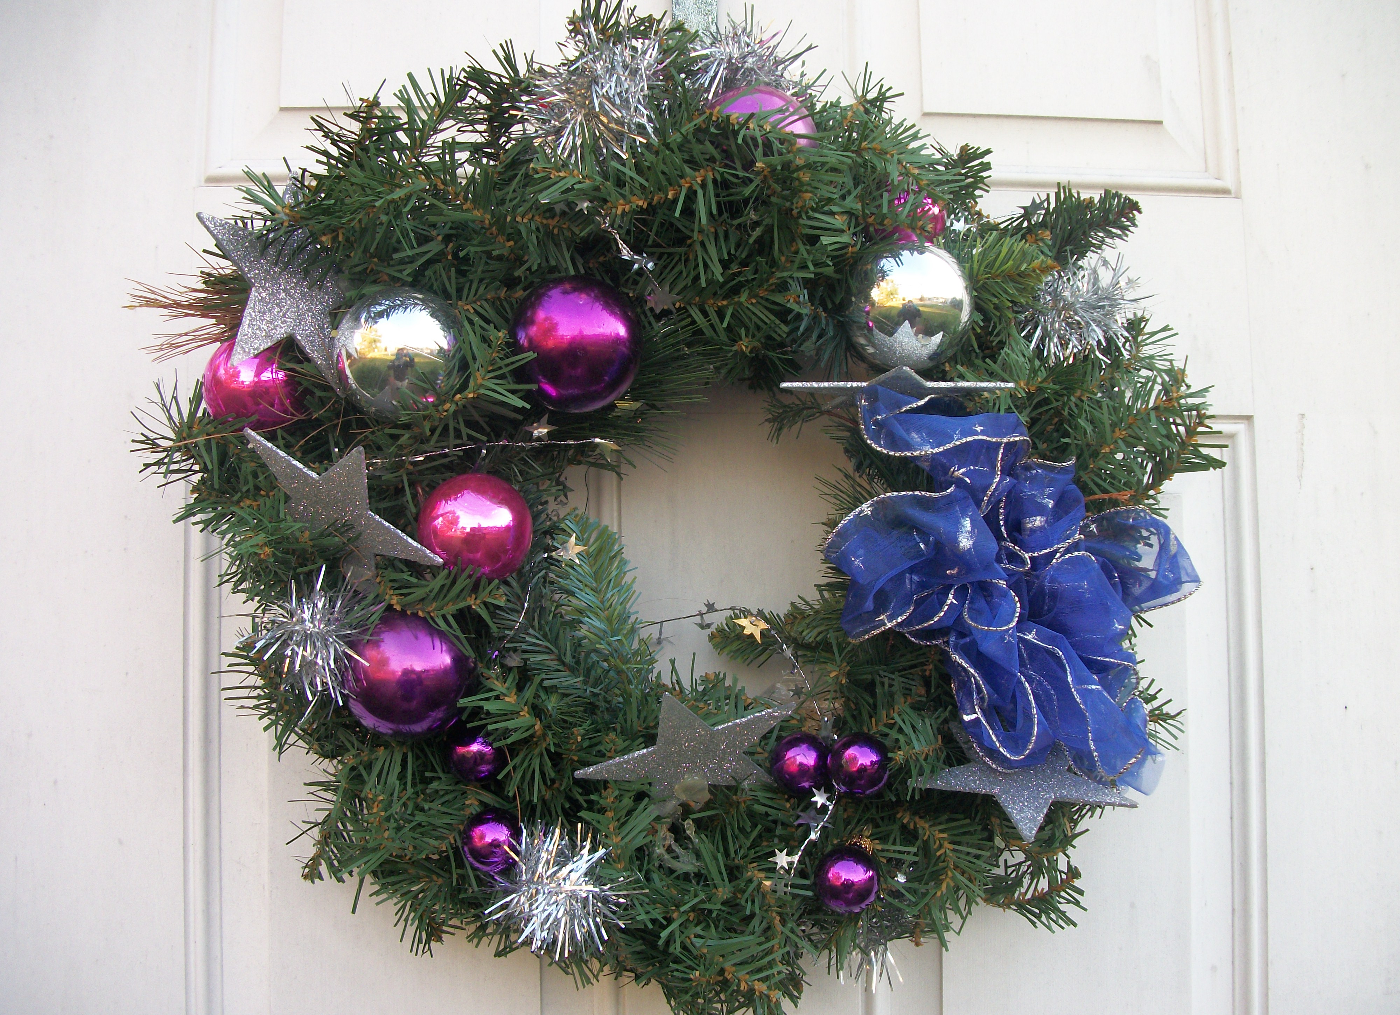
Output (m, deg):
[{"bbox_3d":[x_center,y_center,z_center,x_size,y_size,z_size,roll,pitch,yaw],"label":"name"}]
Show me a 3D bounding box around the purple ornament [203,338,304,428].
[{"bbox_3d":[-0.242,-0.066,0.705,0.059,0.059,0.059,0,-4,-4],"label":"purple ornament"}]

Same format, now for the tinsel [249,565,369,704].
[{"bbox_3d":[-0.205,0.067,0.682,0.064,0.073,0.060,0,-4,-4],"label":"tinsel"}]

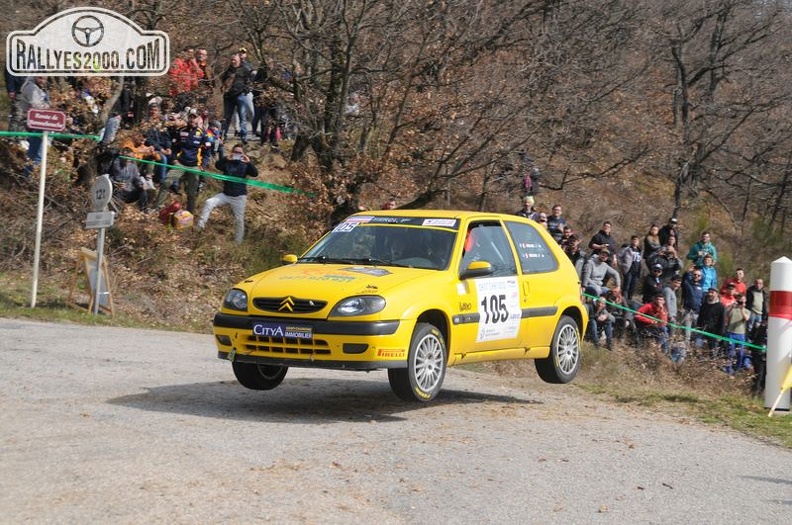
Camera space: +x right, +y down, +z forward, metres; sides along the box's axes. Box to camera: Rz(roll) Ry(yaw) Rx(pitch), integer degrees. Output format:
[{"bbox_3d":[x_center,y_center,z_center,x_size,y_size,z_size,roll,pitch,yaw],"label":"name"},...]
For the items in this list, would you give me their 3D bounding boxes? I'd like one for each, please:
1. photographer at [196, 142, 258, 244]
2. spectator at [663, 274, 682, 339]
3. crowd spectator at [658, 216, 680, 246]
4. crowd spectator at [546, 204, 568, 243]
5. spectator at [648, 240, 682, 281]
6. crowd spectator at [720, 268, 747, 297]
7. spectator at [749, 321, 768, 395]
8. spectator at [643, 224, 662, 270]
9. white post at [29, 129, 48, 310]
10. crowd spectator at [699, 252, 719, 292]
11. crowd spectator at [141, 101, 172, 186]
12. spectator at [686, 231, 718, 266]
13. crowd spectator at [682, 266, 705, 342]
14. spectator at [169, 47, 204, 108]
[{"bbox_3d":[-2.786,-1.133,30.500,1.000,1.670,0.580,3,1,-7],"label":"photographer"},{"bbox_3d":[6.103,1.095,40.518,0.500,1.620,0.500,4,2,41],"label":"spectator"},{"bbox_3d":[6.108,-0.131,41.500,0.560,1.740,0.400,3,1,-6],"label":"crowd spectator"},{"bbox_3d":[3.752,-0.476,43.019,0.550,1.730,0.380,2,1,-12],"label":"crowd spectator"},{"bbox_3d":[6.146,0.234,42.019,0.750,1.700,0.500,2,1,-6],"label":"spectator"},{"bbox_3d":[7.319,0.990,40.000,0.600,1.720,0.420,3,1,-6],"label":"crowd spectator"},{"bbox_3d":[7.499,1.975,38.000,0.520,1.580,0.420,3,1,14],"label":"spectator"},{"bbox_3d":[5.992,-0.067,43.018,0.480,1.640,0.400,2,1,-27],"label":"spectator"},{"bbox_3d":[-4.506,-0.543,23.300,0.060,2.280,0.060,4,1,-6],"label":"white post"},{"bbox_3d":[6.911,0.628,41.017,0.520,1.660,0.360,3,1,12],"label":"crowd spectator"},{"bbox_3d":[-4.081,-2.025,31.500,0.580,1.380,0.800,3,1,-30],"label":"crowd spectator"},{"bbox_3d":[6.873,0.173,41.500,0.700,1.740,0.450,3,1,5],"label":"spectator"},{"bbox_3d":[6.397,0.986,39.718,0.600,1.760,0.420,3,1,7],"label":"crowd spectator"},{"bbox_3d":[-4.155,-3.406,36.517,0.620,1.740,0.450,3,1,-20],"label":"spectator"}]

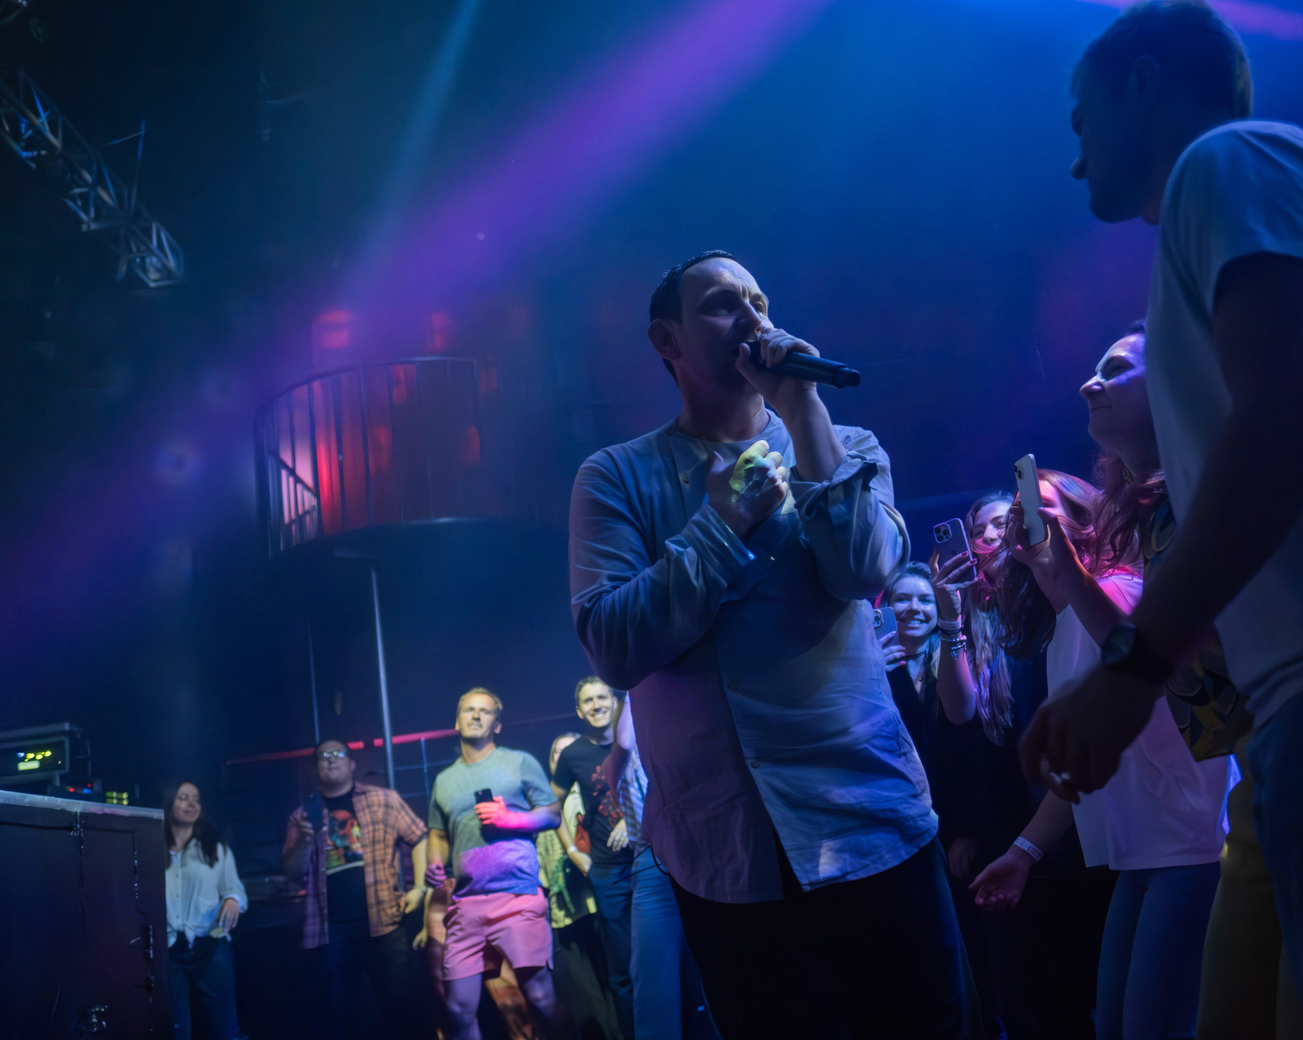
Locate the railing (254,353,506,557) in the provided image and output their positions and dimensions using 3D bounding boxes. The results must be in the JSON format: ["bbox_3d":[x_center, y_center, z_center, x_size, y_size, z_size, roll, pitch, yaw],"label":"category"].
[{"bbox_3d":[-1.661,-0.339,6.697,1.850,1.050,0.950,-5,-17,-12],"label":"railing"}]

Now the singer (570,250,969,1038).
[{"bbox_3d":[0.189,0.408,1.346,0.540,1.780,0.460,-9,-17,1],"label":"singer"}]

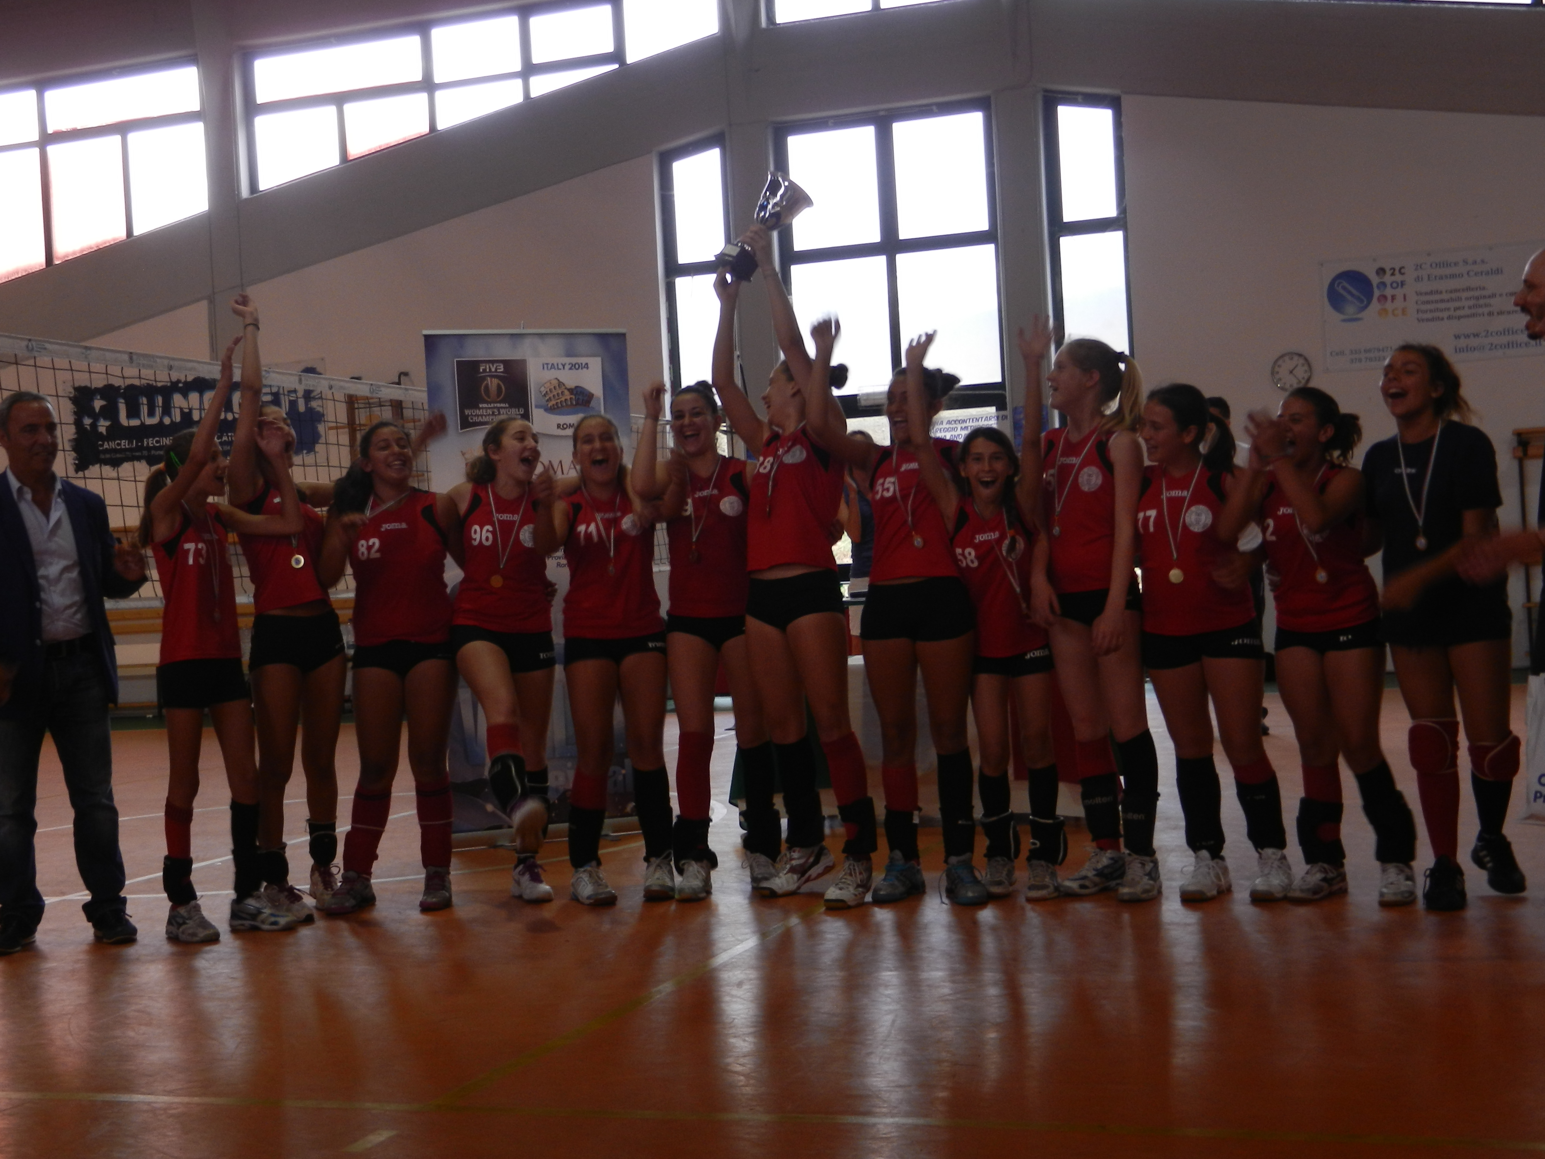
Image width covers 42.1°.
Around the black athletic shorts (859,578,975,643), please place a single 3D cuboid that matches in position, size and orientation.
[{"bbox_3d":[0.463,0.094,6.390,0.355,0.205,0.240,-3,1,8],"label":"black athletic shorts"}]

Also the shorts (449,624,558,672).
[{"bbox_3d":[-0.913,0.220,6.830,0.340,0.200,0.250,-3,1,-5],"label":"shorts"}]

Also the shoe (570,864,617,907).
[{"bbox_3d":[-0.595,0.998,6.652,0.100,0.120,0.270,-4,1,-22],"label":"shoe"}]

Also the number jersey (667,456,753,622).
[{"bbox_3d":[-0.205,-0.140,6.740,0.315,0.540,0.230,-3,1,-5],"label":"number jersey"}]

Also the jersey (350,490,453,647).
[{"bbox_3d":[-1.264,-0.035,6.841,0.345,0.520,0.240,-3,0,-3],"label":"jersey"}]

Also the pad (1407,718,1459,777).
[{"bbox_3d":[1.918,0.488,5.820,0.135,0.165,0.145,-2,1,42],"label":"pad"}]

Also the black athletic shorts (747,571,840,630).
[{"bbox_3d":[0.071,0.073,6.562,0.315,0.190,0.220,-3,0,25],"label":"black athletic shorts"}]

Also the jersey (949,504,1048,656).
[{"bbox_3d":[0.718,0.004,6.371,0.285,0.485,0.210,-6,0,9],"label":"jersey"}]

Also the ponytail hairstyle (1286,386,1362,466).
[{"bbox_3d":[1.672,-0.470,6.089,0.250,0.235,0.175,-4,1,-28],"label":"ponytail hairstyle"}]

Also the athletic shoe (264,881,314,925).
[{"bbox_3d":[-1.592,1.050,6.573,0.100,0.115,0.265,-3,0,-42],"label":"athletic shoe"}]

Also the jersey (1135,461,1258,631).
[{"bbox_3d":[1.314,-0.088,6.227,0.360,0.520,0.250,-3,1,20],"label":"jersey"}]

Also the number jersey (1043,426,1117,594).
[{"bbox_3d":[0.988,-0.221,6.386,0.320,0.520,0.220,-2,1,32],"label":"number jersey"}]

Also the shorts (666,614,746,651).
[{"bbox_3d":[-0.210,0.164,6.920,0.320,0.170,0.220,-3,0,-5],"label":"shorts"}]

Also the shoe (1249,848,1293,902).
[{"bbox_3d":[1.523,0.887,6.121,0.110,0.130,0.275,-3,1,22],"label":"shoe"}]

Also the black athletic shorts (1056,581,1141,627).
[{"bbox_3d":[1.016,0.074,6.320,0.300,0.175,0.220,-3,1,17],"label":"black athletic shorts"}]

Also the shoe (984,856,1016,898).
[{"bbox_3d":[0.726,0.930,6.398,0.100,0.125,0.260,-3,1,12],"label":"shoe"}]

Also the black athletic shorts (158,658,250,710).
[{"bbox_3d":[-1.806,0.312,6.379,0.220,0.200,0.300,-3,0,44],"label":"black athletic shorts"}]

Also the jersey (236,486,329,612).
[{"bbox_3d":[-1.611,-0.106,6.626,0.300,0.430,0.220,-3,0,-30],"label":"jersey"}]

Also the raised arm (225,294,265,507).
[{"bbox_3d":[-1.786,-0.607,6.800,0.125,0.710,0.150,2,0,0],"label":"raised arm"}]

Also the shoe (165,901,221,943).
[{"bbox_3d":[-1.865,1.090,6.465,0.270,0.115,0.105,-2,1,40],"label":"shoe"}]

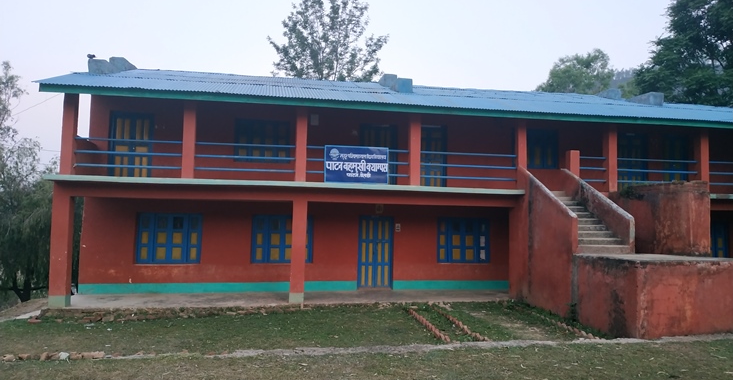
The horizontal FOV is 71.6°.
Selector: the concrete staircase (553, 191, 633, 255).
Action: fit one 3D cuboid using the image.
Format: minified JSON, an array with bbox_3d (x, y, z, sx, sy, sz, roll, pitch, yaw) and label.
[{"bbox_3d":[5.040,0.724,12.519,1.240,1.460,2.550,2,-3,-10],"label":"concrete staircase"}]

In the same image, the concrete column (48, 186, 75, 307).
[{"bbox_3d":[-6.681,1.217,11.203,0.344,2.647,0.340,2,-3,-10],"label":"concrete column"}]

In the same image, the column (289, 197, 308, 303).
[{"bbox_3d":[-1.623,1.461,12.119,0.347,2.396,0.340,2,-3,-10],"label":"column"}]

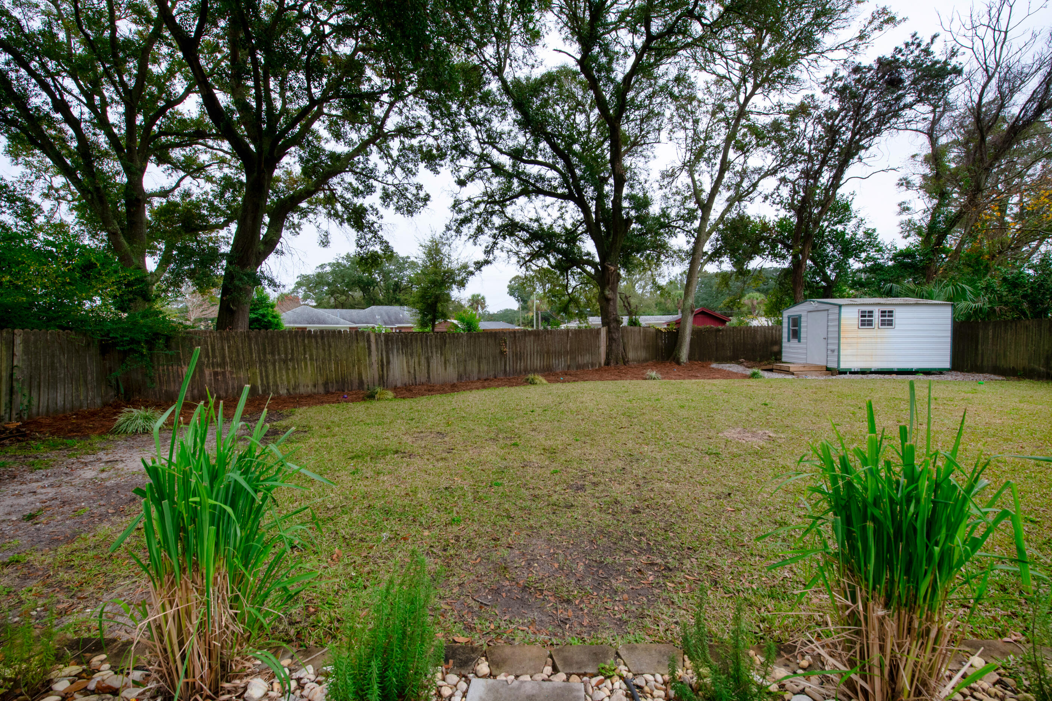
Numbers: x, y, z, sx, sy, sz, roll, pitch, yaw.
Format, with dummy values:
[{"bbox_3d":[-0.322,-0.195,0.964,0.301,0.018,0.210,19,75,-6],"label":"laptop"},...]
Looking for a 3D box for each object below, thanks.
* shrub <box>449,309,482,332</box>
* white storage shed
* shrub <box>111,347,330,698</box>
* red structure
[{"bbox_3d":[-2.676,-0.456,18.000,1.500,2.700,1.500,-1,2,0],"label":"shrub"},{"bbox_3d":[12.932,-0.663,16.022,3.500,2.620,3.900,0,2,7],"label":"white storage shed"},{"bbox_3d":[-1.403,0.734,1.880,0.980,1.460,0.920,-1,2,0],"label":"shrub"},{"bbox_3d":[10.534,-1.101,25.940,3.900,3.000,4.000,0,2,14],"label":"red structure"}]

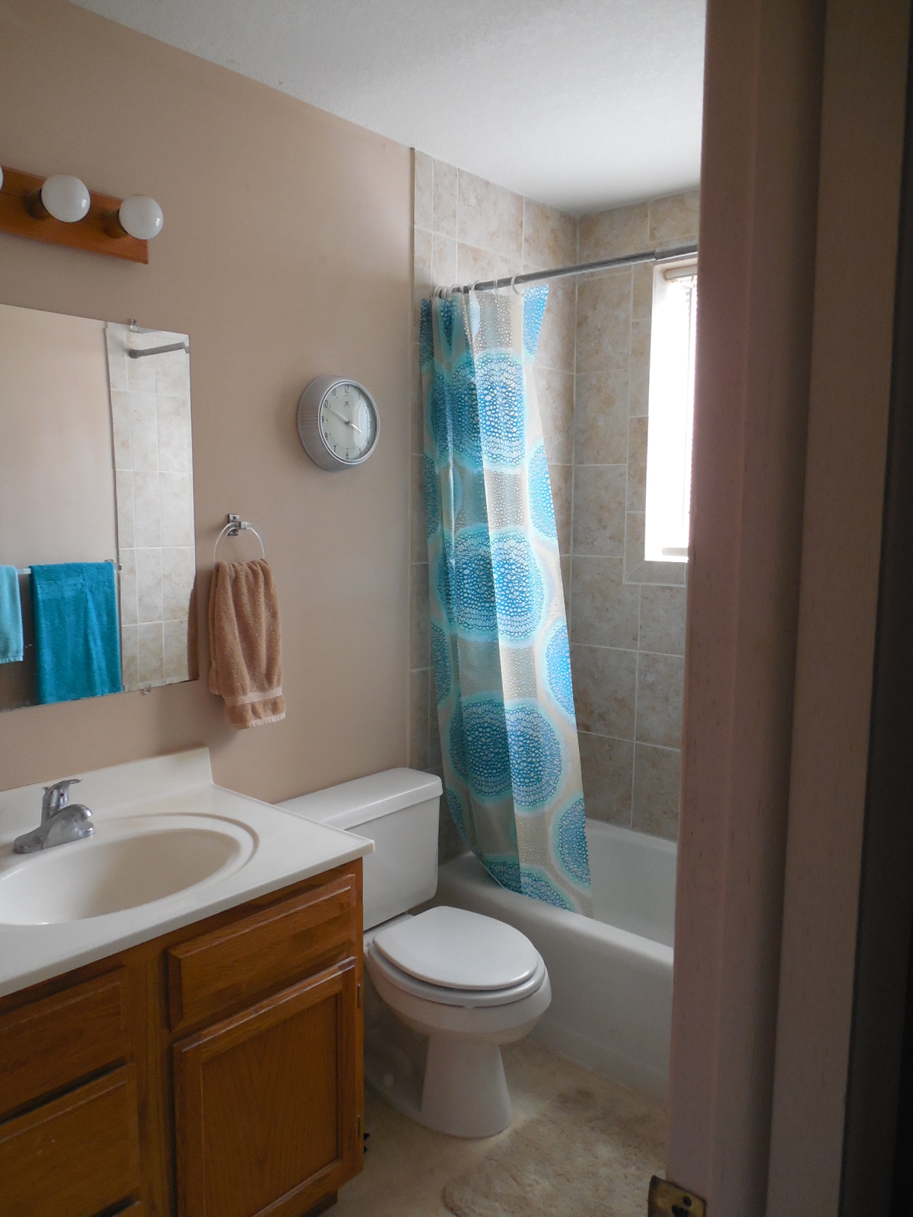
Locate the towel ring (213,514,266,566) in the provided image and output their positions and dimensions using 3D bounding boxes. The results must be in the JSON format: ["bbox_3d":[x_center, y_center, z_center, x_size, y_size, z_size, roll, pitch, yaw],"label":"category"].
[{"bbox_3d":[-0.515,-0.138,2.067,0.056,0.162,0.141,6,9,42],"label":"towel ring"}]

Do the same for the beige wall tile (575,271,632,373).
[{"bbox_3d":[0.490,-0.939,2.910,0.214,0.304,0.010,7,9,42],"label":"beige wall tile"}]

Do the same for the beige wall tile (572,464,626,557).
[{"bbox_3d":[0.485,-0.329,2.982,0.214,0.304,0.010,7,9,42],"label":"beige wall tile"}]

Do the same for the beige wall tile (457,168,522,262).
[{"bbox_3d":[0.102,-1.164,2.621,0.010,0.198,0.304,7,9,42],"label":"beige wall tile"}]

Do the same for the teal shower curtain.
[{"bbox_3d":[0.144,0.024,2.411,0.522,1.759,0.125,7,9,42],"label":"teal shower curtain"}]

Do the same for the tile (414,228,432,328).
[{"bbox_3d":[-0.097,-0.903,2.477,0.010,0.308,0.071,6,9,42],"label":"tile"}]

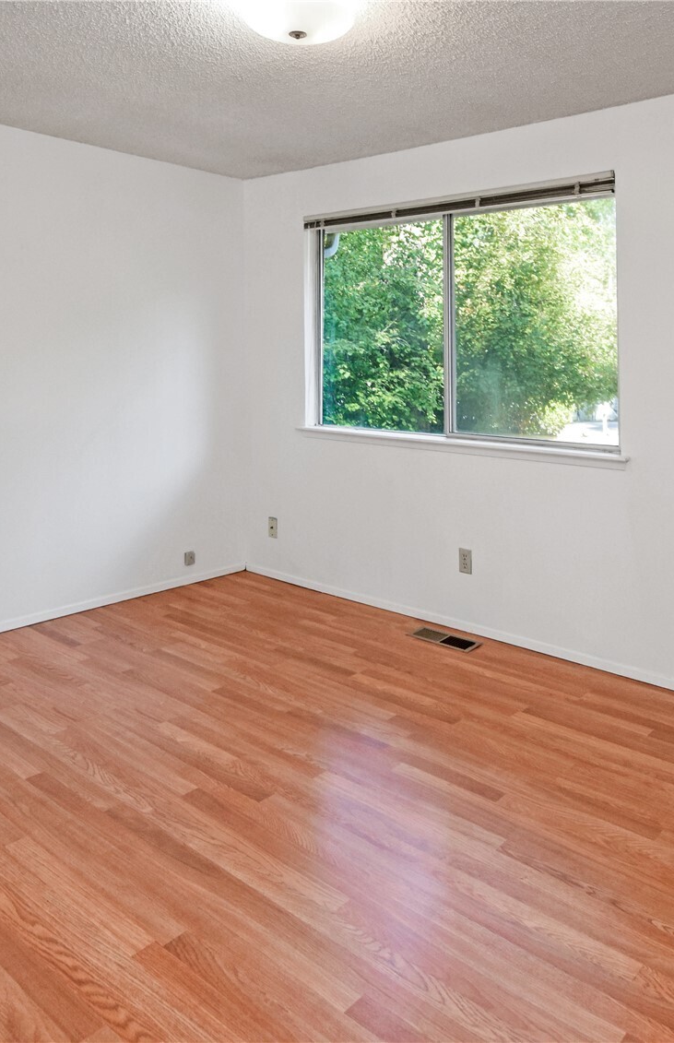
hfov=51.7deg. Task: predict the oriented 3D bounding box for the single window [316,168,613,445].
[{"bbox_3d":[0.542,-1.024,3.617,1.794,1.190,0.110,9,13,40],"label":"single window"}]

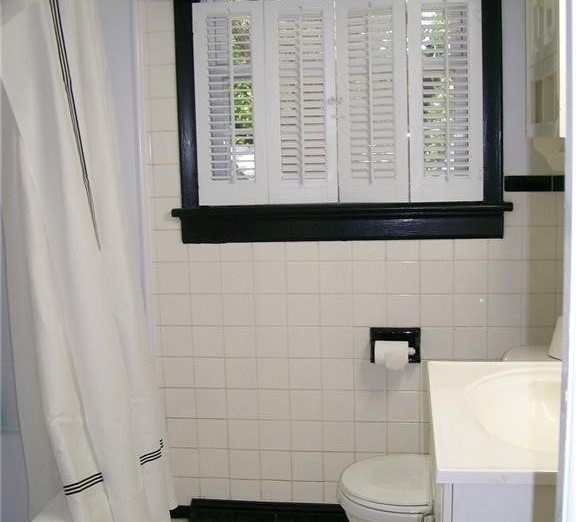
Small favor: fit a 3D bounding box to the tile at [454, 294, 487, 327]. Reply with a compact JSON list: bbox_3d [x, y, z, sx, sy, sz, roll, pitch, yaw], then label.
[{"bbox_3d":[0.598,0.161,2.610,0.109,0.108,0.009,0,7,8],"label":"tile"}]

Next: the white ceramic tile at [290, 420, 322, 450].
[{"bbox_3d":[0.065,0.597,2.736,0.108,0.108,0.010,-1,8,8],"label":"white ceramic tile"}]

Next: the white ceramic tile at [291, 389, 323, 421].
[{"bbox_3d":[0.062,0.489,2.720,0.108,0.108,0.010,-1,8,8],"label":"white ceramic tile"}]

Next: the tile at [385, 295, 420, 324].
[{"bbox_3d":[0.380,0.163,2.642,0.109,0.108,0.009,0,7,8],"label":"tile"}]

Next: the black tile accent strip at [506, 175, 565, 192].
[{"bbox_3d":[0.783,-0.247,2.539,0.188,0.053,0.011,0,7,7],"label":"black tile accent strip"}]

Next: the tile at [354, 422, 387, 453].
[{"bbox_3d":[0.283,0.596,2.704,0.108,0.108,0.010,0,9,8],"label":"tile"}]

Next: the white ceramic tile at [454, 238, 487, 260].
[{"bbox_3d":[0.587,-0.038,2.556,0.108,0.070,0.009,0,8,8],"label":"white ceramic tile"}]

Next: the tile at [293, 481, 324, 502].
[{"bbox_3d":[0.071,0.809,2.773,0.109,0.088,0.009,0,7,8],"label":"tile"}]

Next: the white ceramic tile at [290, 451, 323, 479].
[{"bbox_3d":[0.068,0.711,2.760,0.109,0.108,0.009,0,7,8],"label":"white ceramic tile"}]

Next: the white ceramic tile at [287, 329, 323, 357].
[{"bbox_3d":[0.056,0.275,2.704,0.109,0.108,0.009,0,7,8],"label":"white ceramic tile"}]

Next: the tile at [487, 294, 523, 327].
[{"bbox_3d":[0.705,0.160,2.580,0.108,0.108,0.010,0,9,8],"label":"tile"}]

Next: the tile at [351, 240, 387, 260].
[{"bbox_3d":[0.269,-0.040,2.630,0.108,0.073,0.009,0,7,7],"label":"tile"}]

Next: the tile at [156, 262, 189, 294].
[{"bbox_3d":[-0.386,0.059,2.728,0.108,0.108,0.009,-1,7,8],"label":"tile"}]

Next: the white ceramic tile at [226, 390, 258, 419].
[{"bbox_3d":[-0.156,0.492,2.752,0.108,0.108,0.009,0,7,7],"label":"white ceramic tile"}]

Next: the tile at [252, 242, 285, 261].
[{"bbox_3d":[-0.062,-0.035,2.661,0.108,0.070,0.010,-1,8,8],"label":"tile"}]

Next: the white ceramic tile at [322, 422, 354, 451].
[{"bbox_3d":[0.174,0.597,2.719,0.108,0.108,0.010,0,9,8],"label":"white ceramic tile"}]

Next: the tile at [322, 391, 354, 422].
[{"bbox_3d":[0.171,0.488,2.702,0.108,0.108,0.010,0,9,8],"label":"tile"}]

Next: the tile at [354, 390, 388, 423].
[{"bbox_3d":[0.279,0.487,2.690,0.108,0.108,0.010,-1,8,8],"label":"tile"}]

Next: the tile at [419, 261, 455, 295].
[{"bbox_3d":[0.486,0.051,2.605,0.108,0.108,0.009,-1,7,8],"label":"tile"}]

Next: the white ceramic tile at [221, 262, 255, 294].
[{"bbox_3d":[-0.167,0.058,2.709,0.109,0.108,0.009,0,7,8],"label":"white ceramic tile"}]

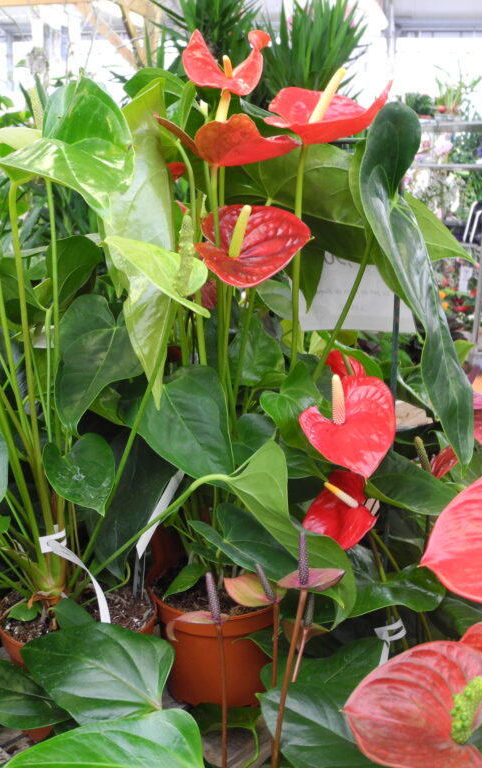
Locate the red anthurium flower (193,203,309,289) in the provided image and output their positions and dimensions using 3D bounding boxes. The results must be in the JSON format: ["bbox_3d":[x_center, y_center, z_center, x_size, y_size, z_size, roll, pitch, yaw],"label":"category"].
[{"bbox_3d":[0.015,-0.164,0.980,0.130,0.100,0.085,3,12,3],"label":"red anthurium flower"}]

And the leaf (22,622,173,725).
[{"bbox_3d":[-0.139,0.287,0.830,0.145,0.065,0.120,3,12,0],"label":"leaf"}]

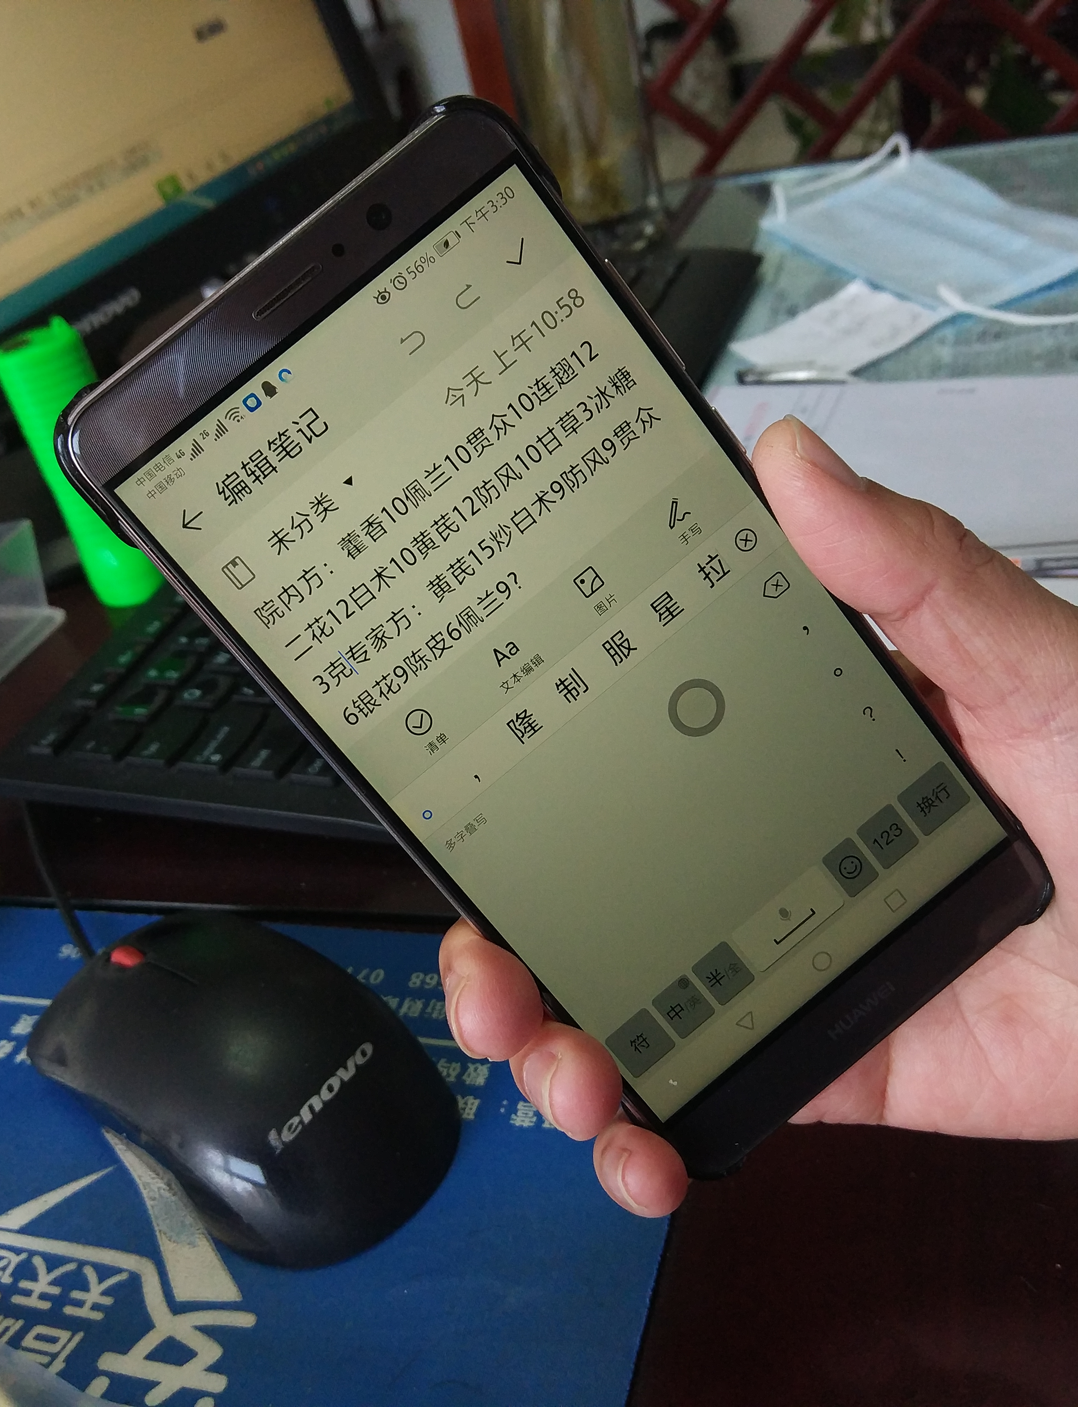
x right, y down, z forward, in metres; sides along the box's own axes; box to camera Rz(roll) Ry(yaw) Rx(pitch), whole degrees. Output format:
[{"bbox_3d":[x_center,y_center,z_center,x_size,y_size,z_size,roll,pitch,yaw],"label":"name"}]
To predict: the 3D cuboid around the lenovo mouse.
[{"bbox_3d":[-0.071,0.073,0.274,0.113,0.038,0.063,19,50,37],"label":"lenovo mouse"}]

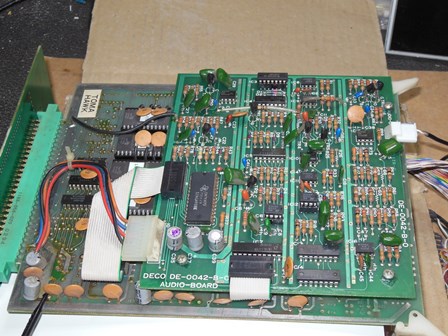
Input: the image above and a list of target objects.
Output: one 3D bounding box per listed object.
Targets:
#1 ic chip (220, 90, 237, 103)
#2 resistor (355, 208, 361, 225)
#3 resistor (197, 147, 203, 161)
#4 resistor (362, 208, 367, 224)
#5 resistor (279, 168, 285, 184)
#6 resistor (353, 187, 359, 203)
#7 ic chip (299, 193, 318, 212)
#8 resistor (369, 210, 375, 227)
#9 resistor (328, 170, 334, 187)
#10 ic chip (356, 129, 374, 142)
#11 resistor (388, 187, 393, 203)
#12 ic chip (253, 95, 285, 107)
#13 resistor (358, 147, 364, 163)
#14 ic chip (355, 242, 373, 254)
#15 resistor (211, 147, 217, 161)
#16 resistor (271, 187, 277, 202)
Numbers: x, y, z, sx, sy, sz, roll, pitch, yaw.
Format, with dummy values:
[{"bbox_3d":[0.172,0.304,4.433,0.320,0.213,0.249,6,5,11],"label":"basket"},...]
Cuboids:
[{"bbox_3d":[0.003,-0.046,0.422,0.009,0.004,0.008,1,48,6],"label":"ic chip"},{"bbox_3d":[0.073,0.026,0.351,0.002,0.002,0.007,1,49,6],"label":"resistor"},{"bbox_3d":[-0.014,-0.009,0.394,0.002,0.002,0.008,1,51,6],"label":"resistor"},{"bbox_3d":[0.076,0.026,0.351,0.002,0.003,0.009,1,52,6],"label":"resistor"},{"bbox_3d":[0.034,0.004,0.378,0.003,0.003,0.009,2,52,6],"label":"resistor"},{"bbox_3d":[0.075,0.015,0.364,0.003,0.003,0.008,1,52,6],"label":"resistor"},{"bbox_3d":[0.047,0.019,0.363,0.010,0.007,0.008,1,51,6],"label":"ic chip"},{"bbox_3d":[0.080,0.026,0.348,0.003,0.003,0.008,1,50,6],"label":"resistor"},{"bbox_3d":[0.062,0.005,0.374,0.003,0.003,0.008,2,52,6],"label":"resistor"},{"bbox_3d":[0.085,-0.019,0.392,0.010,0.004,0.007,1,51,6],"label":"ic chip"},{"bbox_3d":[0.092,0.015,0.357,0.003,0.003,0.007,1,50,6],"label":"resistor"},{"bbox_3d":[0.029,-0.043,0.417,0.019,0.004,0.007,1,51,6],"label":"ic chip"},{"bbox_3d":[0.081,-0.007,0.381,0.003,0.003,0.009,1,48,6],"label":"resistor"},{"bbox_3d":[0.073,0.043,0.334,0.010,0.004,0.007,1,50,6],"label":"ic chip"},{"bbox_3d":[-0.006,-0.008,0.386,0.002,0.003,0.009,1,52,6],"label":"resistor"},{"bbox_3d":[0.028,0.015,0.365,0.002,0.002,0.007,1,49,6],"label":"resistor"}]

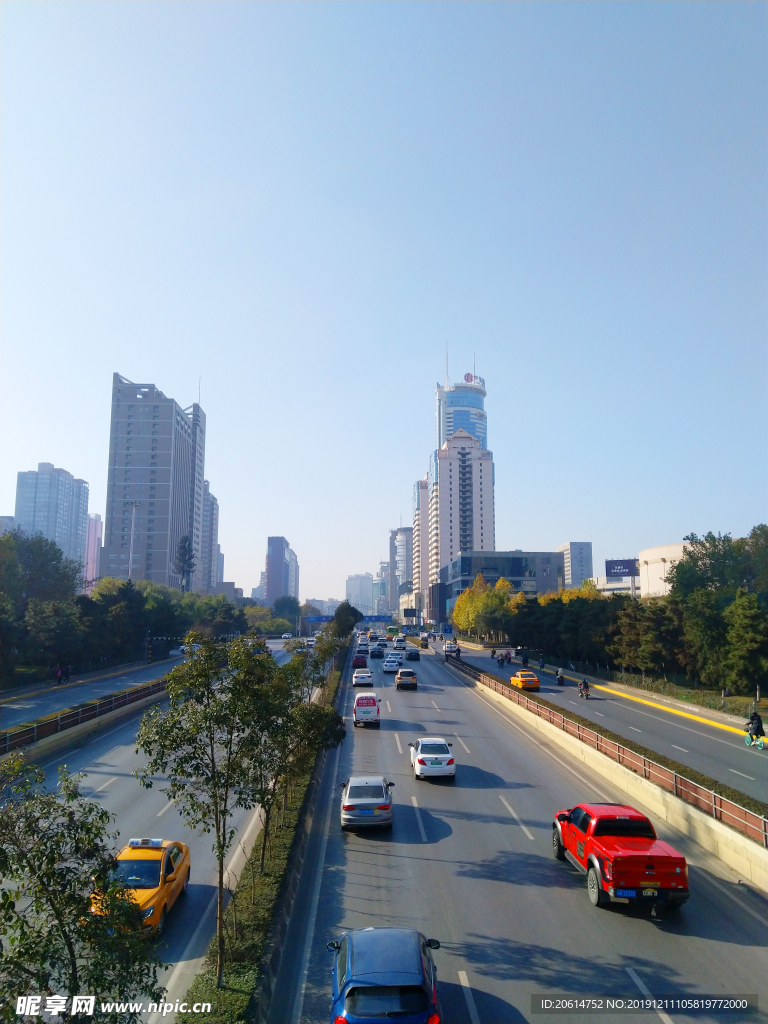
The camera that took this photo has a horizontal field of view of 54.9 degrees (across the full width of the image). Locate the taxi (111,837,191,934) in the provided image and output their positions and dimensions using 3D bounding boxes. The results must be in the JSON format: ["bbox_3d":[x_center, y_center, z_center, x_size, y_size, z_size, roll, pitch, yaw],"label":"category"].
[{"bbox_3d":[-6.431,9.780,19.718,1.790,1.530,4.620,0,-7,-2],"label":"taxi"}]

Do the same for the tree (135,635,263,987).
[{"bbox_3d":[-3.844,6.054,15.186,2.623,6.986,2.700,0,-8,-2],"label":"tree"}]

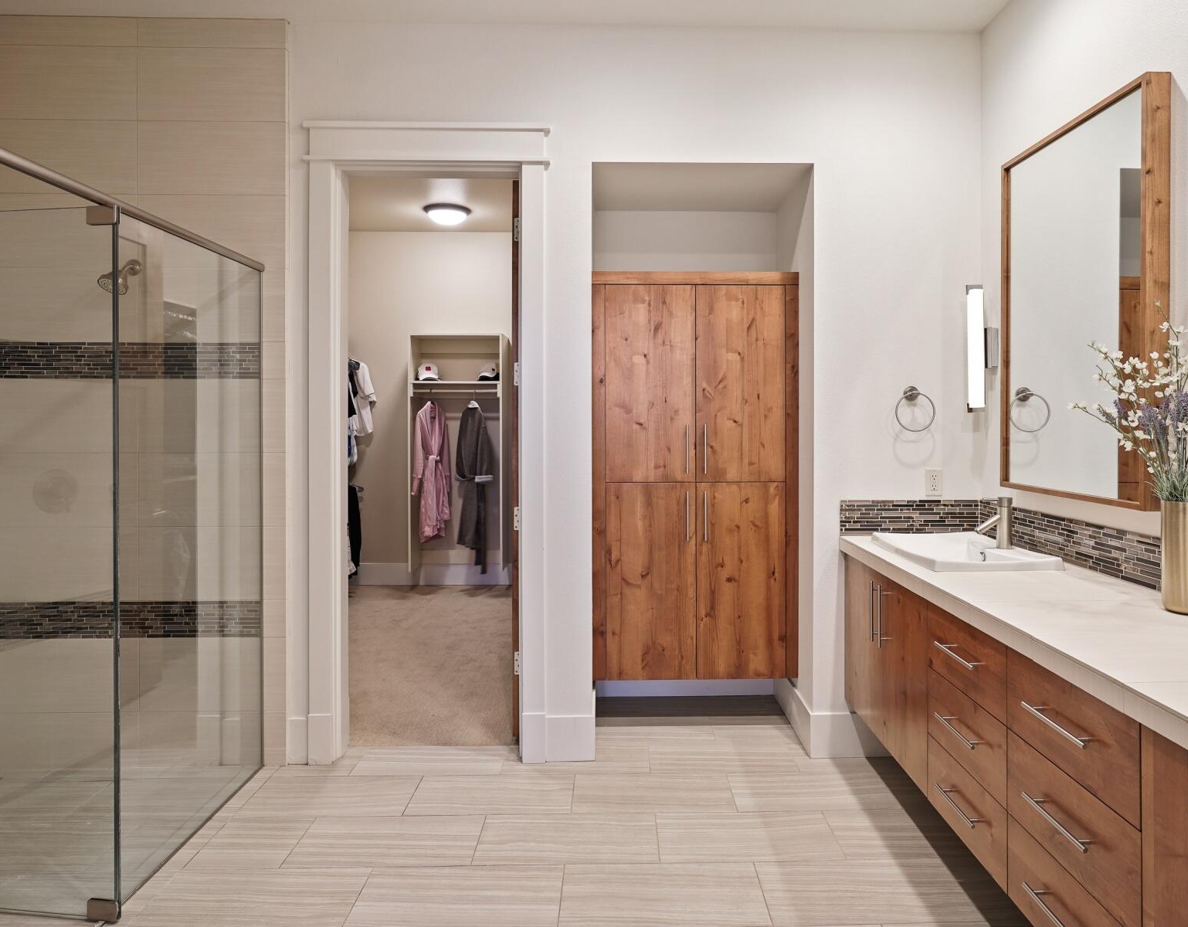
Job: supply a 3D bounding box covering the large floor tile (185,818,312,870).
[{"bbox_3d":[-1.151,1.286,2.220,0.304,0.010,0.280,0,3,-1],"label":"large floor tile"}]

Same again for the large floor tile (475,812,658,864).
[{"bbox_3d":[-0.088,1.339,2.333,0.635,0.015,0.285,0,4,1],"label":"large floor tile"}]

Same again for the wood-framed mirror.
[{"bbox_3d":[1.635,-0.517,2.250,0.068,1.250,0.700,0,3,2],"label":"wood-framed mirror"}]

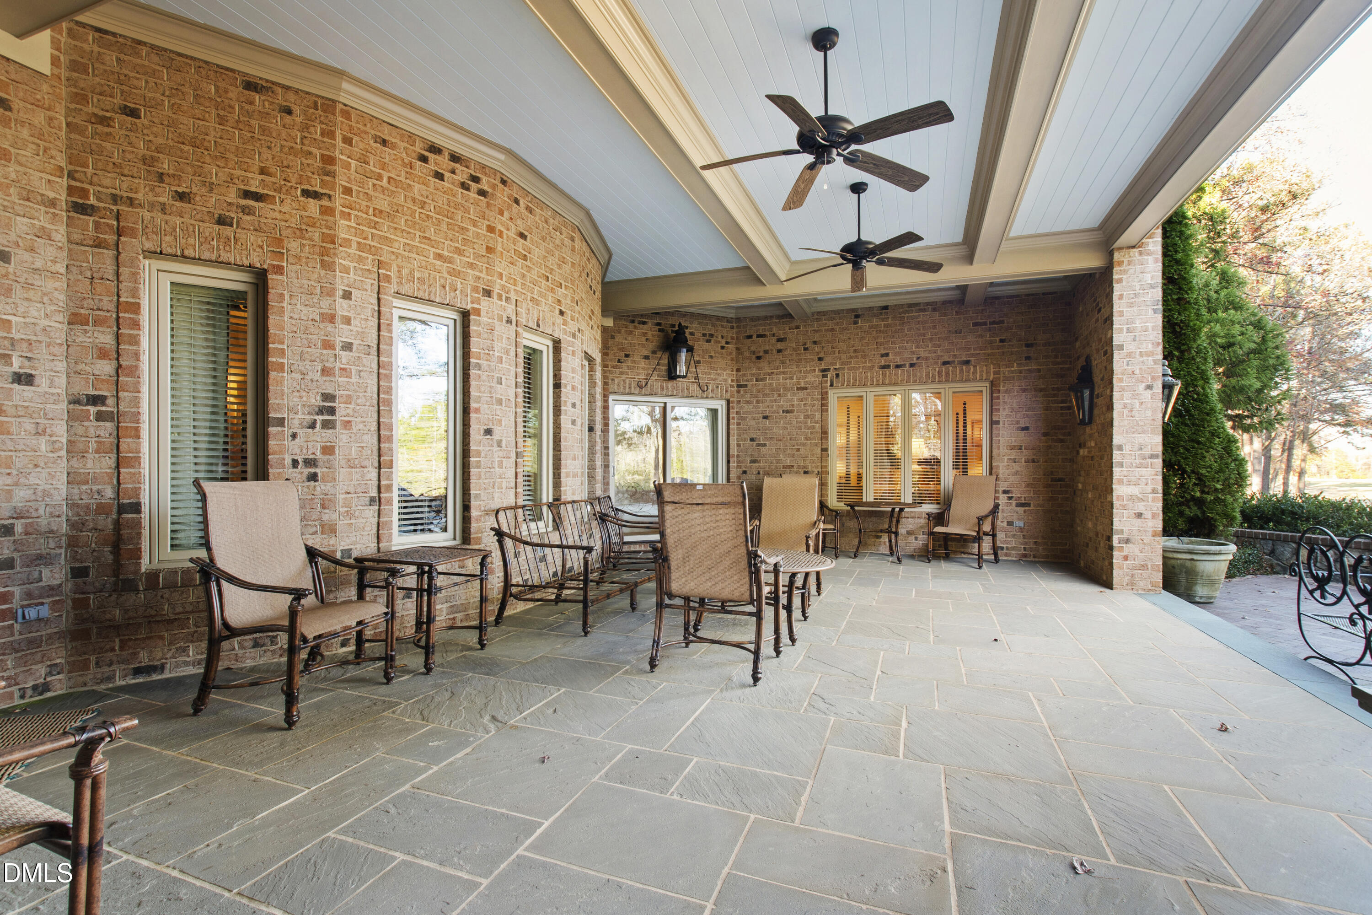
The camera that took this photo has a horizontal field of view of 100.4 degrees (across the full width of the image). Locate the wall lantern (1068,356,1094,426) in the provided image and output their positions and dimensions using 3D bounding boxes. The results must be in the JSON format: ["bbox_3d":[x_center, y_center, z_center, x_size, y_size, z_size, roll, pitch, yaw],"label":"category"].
[{"bbox_3d":[4.360,-0.733,6.300,0.220,0.770,0.280,0,0,22],"label":"wall lantern"}]

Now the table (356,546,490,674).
[{"bbox_3d":[-1.640,0.931,3.602,0.580,0.610,0.580,0,-1,17],"label":"table"}]

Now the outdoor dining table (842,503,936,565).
[{"bbox_3d":[2.565,0.970,7.450,1.000,0.710,1.000,0,0,21],"label":"outdoor dining table"}]

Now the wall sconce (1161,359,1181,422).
[{"bbox_3d":[4.830,-0.710,5.840,0.270,0.710,0.280,0,0,21],"label":"wall sconce"}]

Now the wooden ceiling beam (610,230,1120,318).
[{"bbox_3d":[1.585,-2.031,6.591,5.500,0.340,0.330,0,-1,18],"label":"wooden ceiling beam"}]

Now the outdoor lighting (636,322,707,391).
[{"bbox_3d":[-0.150,-1.420,8.060,1.000,0.950,0.370,0,-1,-25],"label":"outdoor lighting"}]

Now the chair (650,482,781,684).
[{"bbox_3d":[0.190,0.690,3.430,0.650,1.090,0.620,0,-1,24],"label":"chair"}]

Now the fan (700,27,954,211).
[{"bbox_3d":[0.742,-1.930,3.055,1.280,0.740,1.280,0,0,22],"label":"fan"}]

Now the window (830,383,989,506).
[{"bbox_3d":[3.020,-0.122,7.830,2.040,1.710,0.100,0,0,21],"label":"window"}]

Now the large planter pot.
[{"bbox_3d":[5.150,1.183,5.998,0.940,0.580,0.940,-1,-1,40],"label":"large planter pot"}]

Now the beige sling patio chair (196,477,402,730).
[{"bbox_3d":[-1.965,0.678,2.932,0.770,1.090,0.660,0,-1,14],"label":"beige sling patio chair"}]

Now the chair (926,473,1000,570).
[{"bbox_3d":[3.450,0.760,7.096,0.770,1.090,0.660,1,-2,-43],"label":"chair"}]

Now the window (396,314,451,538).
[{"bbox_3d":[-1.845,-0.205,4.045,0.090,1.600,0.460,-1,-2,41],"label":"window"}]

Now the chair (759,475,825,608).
[{"bbox_3d":[0.865,0.721,5.137,0.660,1.090,0.770,0,-1,23],"label":"chair"}]

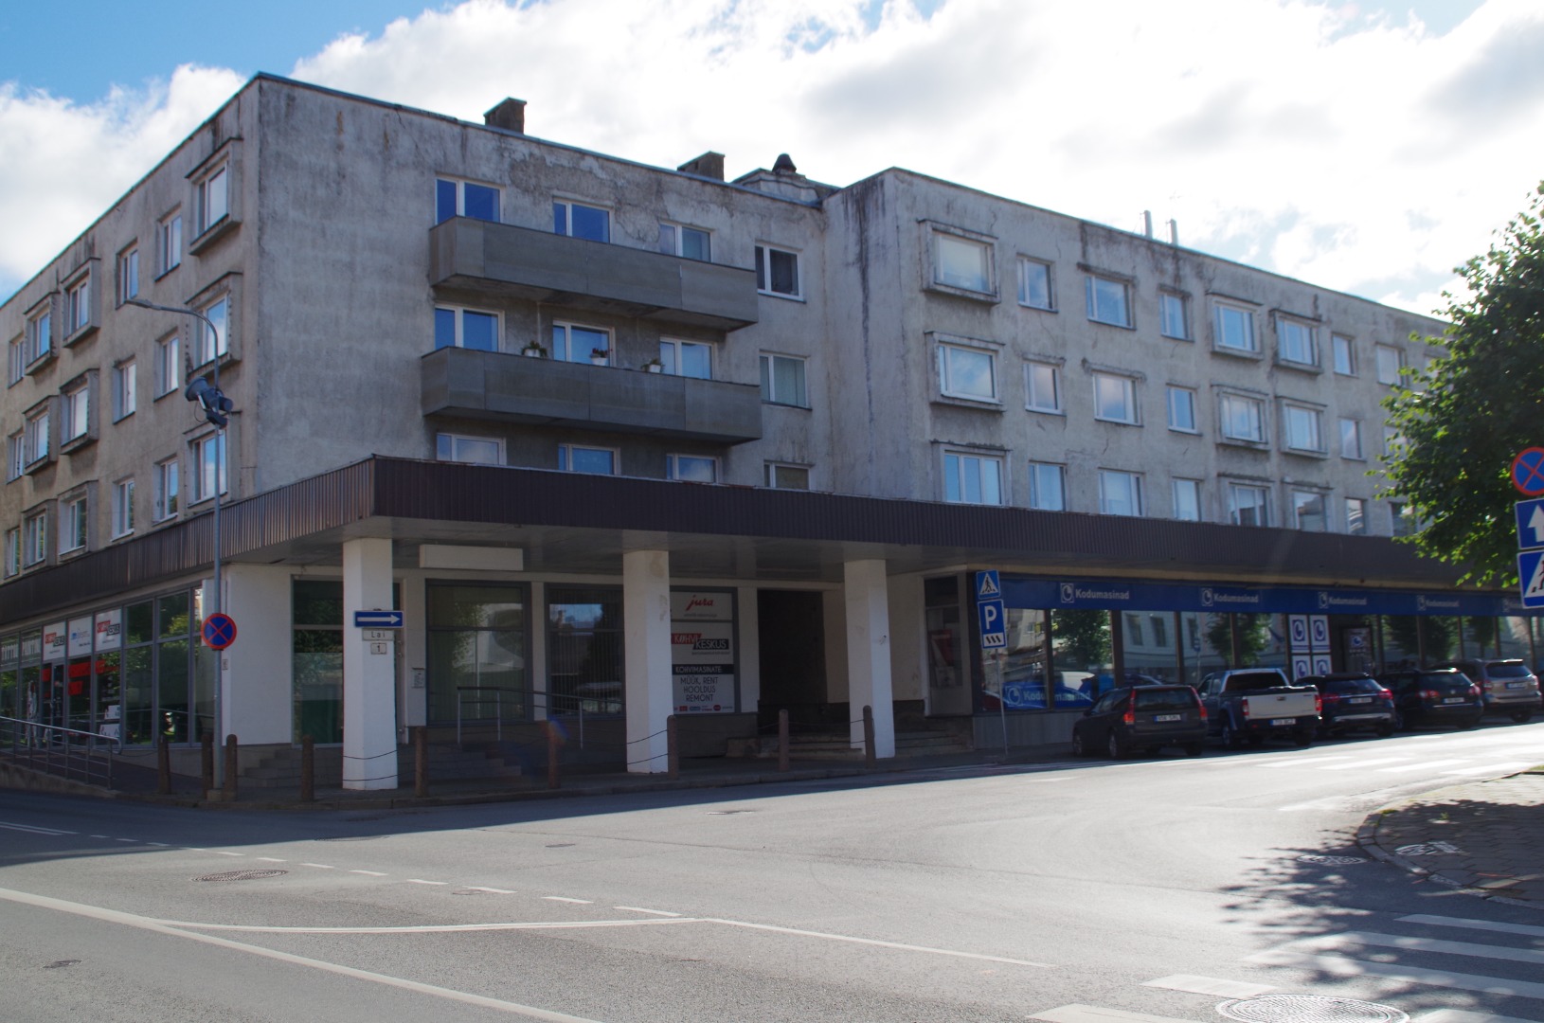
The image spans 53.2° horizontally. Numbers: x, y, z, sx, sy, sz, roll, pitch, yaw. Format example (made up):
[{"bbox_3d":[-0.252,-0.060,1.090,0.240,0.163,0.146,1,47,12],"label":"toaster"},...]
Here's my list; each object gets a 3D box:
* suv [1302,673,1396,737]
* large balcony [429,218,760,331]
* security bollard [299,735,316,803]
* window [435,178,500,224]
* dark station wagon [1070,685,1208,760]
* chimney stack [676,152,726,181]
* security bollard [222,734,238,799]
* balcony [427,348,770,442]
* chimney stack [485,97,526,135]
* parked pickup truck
[{"bbox_3d":[13.483,4.782,37.930,1.810,1.500,4.420,-2,-7,-2],"label":"suv"},{"bbox_3d":[-3.877,-5.351,35.515,8.248,1.278,1.180,4,-9,-41],"label":"large balcony"},{"bbox_3d":[-7.343,4.073,24.400,0.200,1.090,0.200,4,-9,-41],"label":"security bollard"},{"bbox_3d":[-6.669,-6.601,34.218,1.671,1.347,0.140,4,-9,-41],"label":"window"},{"bbox_3d":[7.634,4.448,32.661,1.820,1.480,4.710,-2,-7,-3],"label":"dark station wagon"},{"bbox_3d":[-1.910,-8.907,42.474,0.520,1.500,1.440,4,-9,-41],"label":"chimney stack"},{"bbox_3d":[-8.946,4.243,25.500,0.200,1.090,0.200,4,-9,-41],"label":"security bollard"},{"bbox_3d":[-3.857,-2.512,35.072,8.455,1.298,1.180,4,-9,-41],"label":"balcony"},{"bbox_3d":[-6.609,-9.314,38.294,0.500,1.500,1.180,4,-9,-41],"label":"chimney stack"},{"bbox_3d":[10.545,4.411,34.666,1.800,1.740,5.000,-2,-7,-2],"label":"parked pickup truck"}]

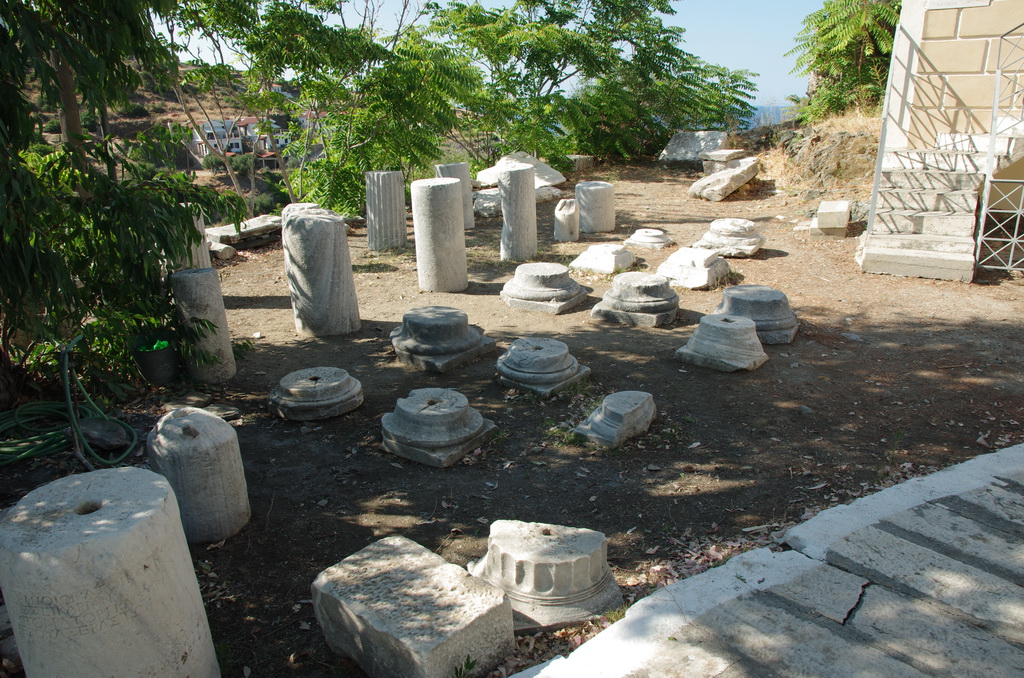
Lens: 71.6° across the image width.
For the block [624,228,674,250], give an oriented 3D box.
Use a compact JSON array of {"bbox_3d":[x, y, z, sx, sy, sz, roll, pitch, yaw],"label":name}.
[{"bbox_3d":[1.789,-1.311,9.212,0.463,0.161,0.462,16,25,42],"label":"block"}]

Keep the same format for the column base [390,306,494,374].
[{"bbox_3d":[-0.499,-0.034,5.249,0.543,0.298,0.550,15,24,40],"label":"column base"}]

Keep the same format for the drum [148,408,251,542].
[{"bbox_3d":[-1.334,0.575,3.044,0.360,0.470,0.360,-1,18,0],"label":"drum"}]

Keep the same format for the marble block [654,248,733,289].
[{"bbox_3d":[1.908,-0.782,7.429,0.568,0.268,0.584,16,25,42],"label":"marble block"}]

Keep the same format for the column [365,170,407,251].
[{"bbox_3d":[-1.651,-1.680,9.269,0.504,0.951,0.504,-1,18,0],"label":"column"}]

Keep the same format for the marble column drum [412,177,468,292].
[{"bbox_3d":[-0.717,-1.038,7.037,0.475,1.050,0.475,-1,18,0],"label":"marble column drum"}]

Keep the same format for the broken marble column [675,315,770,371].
[{"bbox_3d":[1.517,0.009,5.044,0.499,0.271,0.474,12,22,35],"label":"broken marble column"}]

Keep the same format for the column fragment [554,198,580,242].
[{"bbox_3d":[0.694,-1.530,9.067,0.310,0.530,0.310,-1,18,0],"label":"column fragment"}]

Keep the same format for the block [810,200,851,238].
[{"bbox_3d":[3.946,-1.458,8.765,0.430,0.370,0.460,8,20,26],"label":"block"}]

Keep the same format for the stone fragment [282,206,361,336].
[{"bbox_3d":[-1.490,-0.544,5.550,0.491,0.943,0.491,-3,18,1],"label":"stone fragment"}]

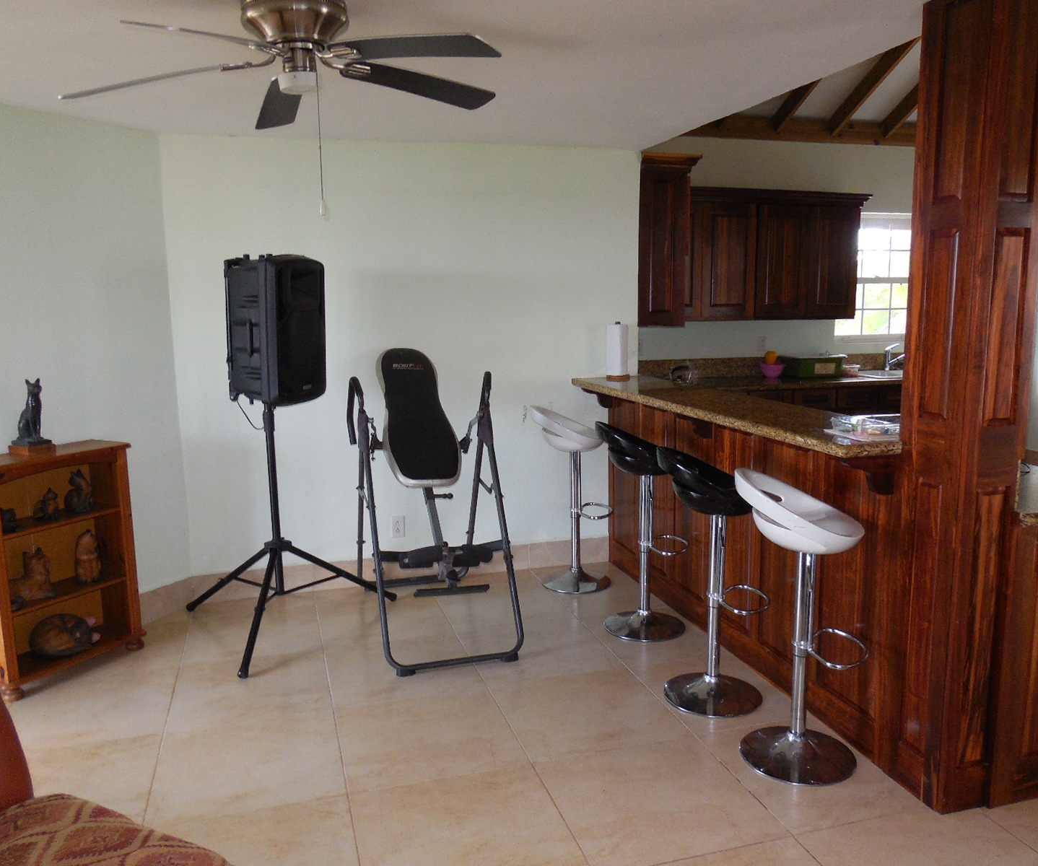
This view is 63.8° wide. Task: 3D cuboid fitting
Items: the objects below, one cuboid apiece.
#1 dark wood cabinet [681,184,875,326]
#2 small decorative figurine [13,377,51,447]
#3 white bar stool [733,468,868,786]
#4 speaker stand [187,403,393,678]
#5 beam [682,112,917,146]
[{"bbox_3d":[1.896,-1.367,6.484,1.680,0.965,0.370,-3,9,-16],"label":"dark wood cabinet"},{"bbox_3d":[-2.020,-0.087,3.442,0.135,0.275,0.098,5,10,32],"label":"small decorative figurine"},{"bbox_3d":[0.924,0.607,2.755,0.420,0.972,0.430,1,9,13],"label":"white bar stool"},{"bbox_3d":[-1.181,0.391,3.836,1.023,1.120,0.958,0,9,2],"label":"speaker stand"},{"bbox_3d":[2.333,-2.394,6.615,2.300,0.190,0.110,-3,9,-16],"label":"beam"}]

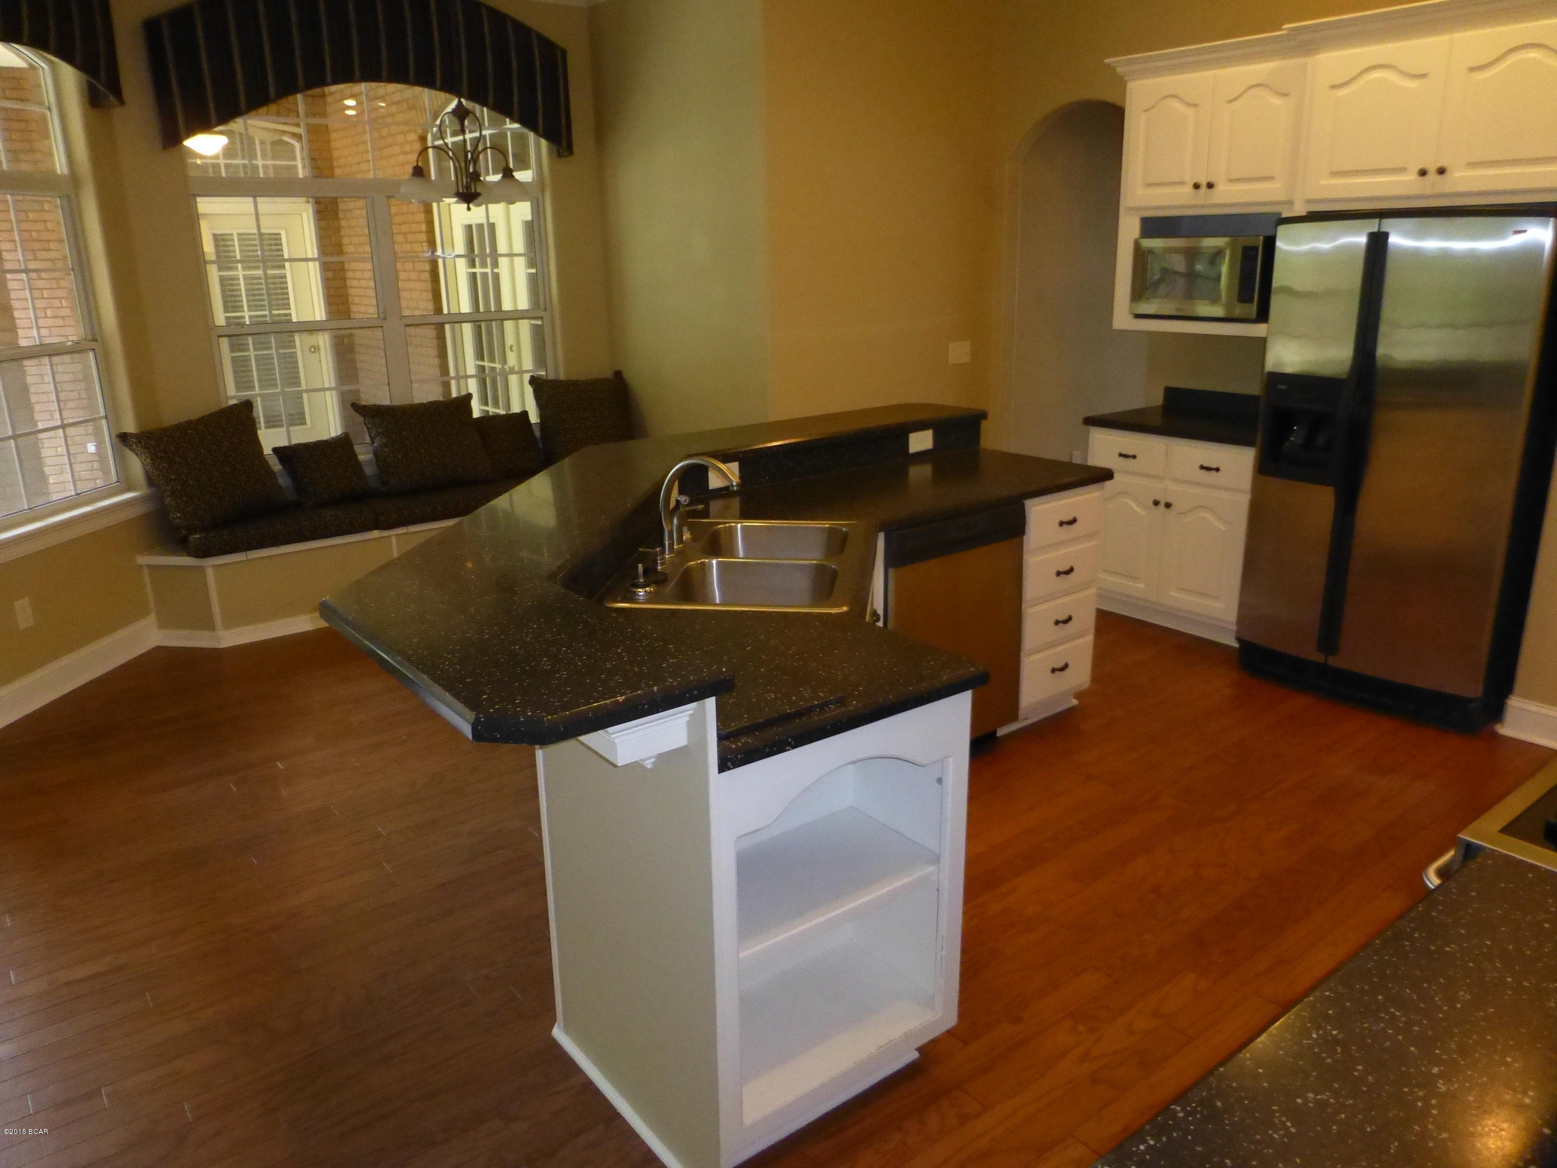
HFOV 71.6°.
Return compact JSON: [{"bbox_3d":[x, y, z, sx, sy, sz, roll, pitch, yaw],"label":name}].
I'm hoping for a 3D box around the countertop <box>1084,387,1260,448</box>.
[{"bbox_3d":[1.920,-0.766,4.874,0.630,0.132,0.880,-13,20,-34],"label":"countertop"}]

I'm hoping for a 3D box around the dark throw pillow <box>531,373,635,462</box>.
[{"bbox_3d":[-1.091,-0.891,6.036,0.540,0.520,0.170,-9,4,-25],"label":"dark throw pillow"}]

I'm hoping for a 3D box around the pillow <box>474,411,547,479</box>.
[{"bbox_3d":[-1.471,-0.735,5.841,0.360,0.340,0.130,-18,3,-34],"label":"pillow"}]

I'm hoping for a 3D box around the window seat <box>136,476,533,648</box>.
[{"bbox_3d":[-1.843,-0.196,5.602,2.570,0.520,0.490,-13,20,-34],"label":"window seat"}]

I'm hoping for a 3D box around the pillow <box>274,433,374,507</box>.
[{"bbox_3d":[-2.241,-0.543,5.309,0.360,0.340,0.130,-23,6,-34],"label":"pillow"}]

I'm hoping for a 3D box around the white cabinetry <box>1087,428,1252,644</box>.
[{"bbox_3d":[1.946,-0.280,5.008,0.610,0.876,0.840,-13,20,-34],"label":"white cabinetry"}]

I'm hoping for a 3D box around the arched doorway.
[{"bbox_3d":[1.614,-1.295,5.796,0.130,2.375,0.990,-13,20,-34],"label":"arched doorway"}]

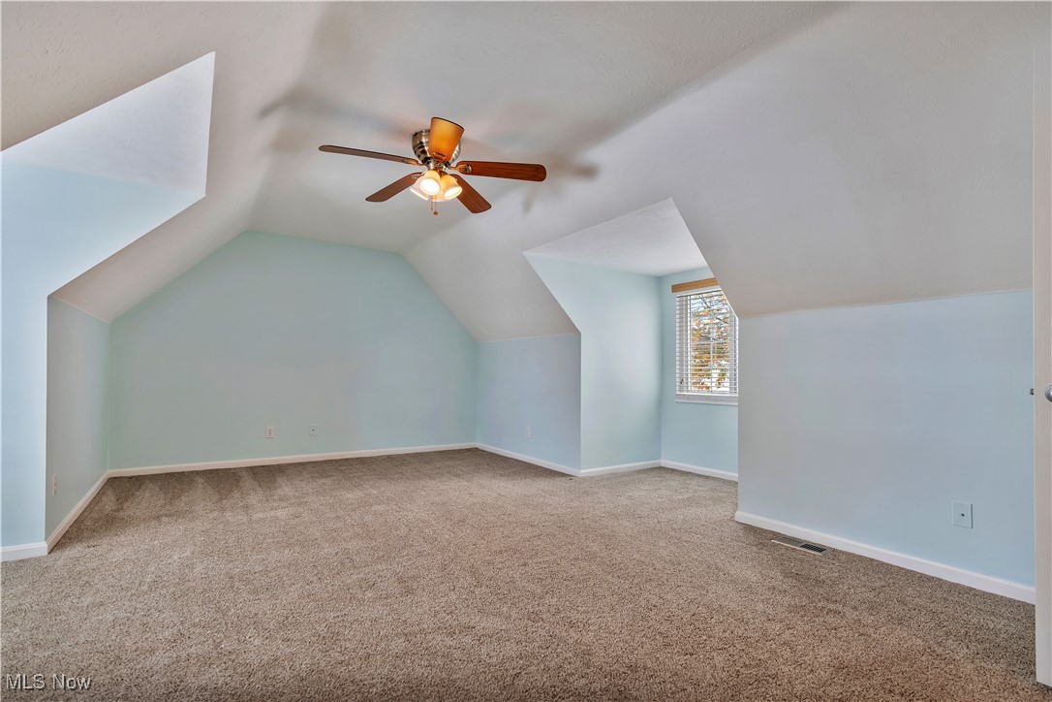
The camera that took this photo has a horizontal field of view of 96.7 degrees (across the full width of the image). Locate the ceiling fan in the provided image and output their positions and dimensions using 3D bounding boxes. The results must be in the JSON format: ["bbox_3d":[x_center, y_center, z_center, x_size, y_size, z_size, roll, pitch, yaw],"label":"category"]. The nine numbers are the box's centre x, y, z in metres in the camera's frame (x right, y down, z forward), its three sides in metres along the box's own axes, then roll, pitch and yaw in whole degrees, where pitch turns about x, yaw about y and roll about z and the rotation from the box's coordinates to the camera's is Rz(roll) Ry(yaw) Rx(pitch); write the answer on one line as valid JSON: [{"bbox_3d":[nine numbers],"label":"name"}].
[{"bbox_3d":[-0.576,-1.047,2.806,1.230,0.470,1.280,2,-3,-34],"label":"ceiling fan"}]

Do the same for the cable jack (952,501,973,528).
[{"bbox_3d":[2.093,0.787,2.242,0.012,0.115,0.070,2,-3,-34],"label":"cable jack"}]

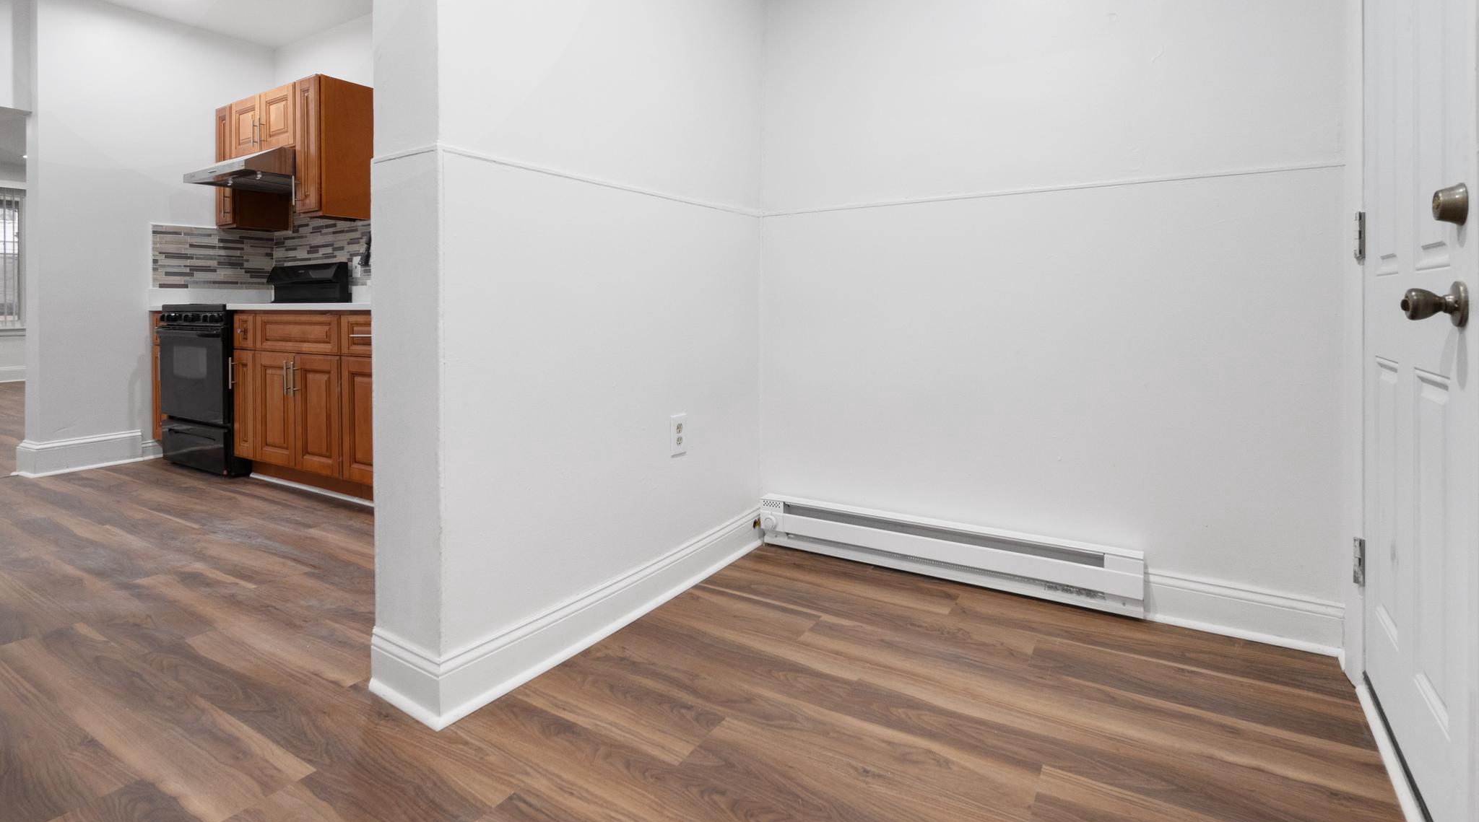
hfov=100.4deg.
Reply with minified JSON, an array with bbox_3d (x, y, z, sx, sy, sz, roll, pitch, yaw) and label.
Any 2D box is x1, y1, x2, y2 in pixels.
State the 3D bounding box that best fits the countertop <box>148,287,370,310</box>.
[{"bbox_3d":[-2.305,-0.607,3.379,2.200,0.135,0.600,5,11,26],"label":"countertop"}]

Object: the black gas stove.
[{"bbox_3d":[-2.842,-0.213,3.653,0.732,1.000,0.630,6,11,30],"label":"black gas stove"}]

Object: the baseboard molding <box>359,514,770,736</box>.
[{"bbox_3d":[-0.395,0.516,1.897,0.271,0.142,1.269,7,12,36],"label":"baseboard molding"}]

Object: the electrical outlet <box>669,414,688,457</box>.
[{"bbox_3d":[-0.193,0.080,1.988,0.009,0.123,0.078,7,12,36],"label":"electrical outlet"}]

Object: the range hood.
[{"bbox_3d":[-2.819,-1.447,3.686,0.740,0.175,0.510,6,11,30],"label":"range hood"}]

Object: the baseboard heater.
[{"bbox_3d":[0.645,0.459,2.081,1.211,0.172,0.075,5,11,26],"label":"baseboard heater"}]

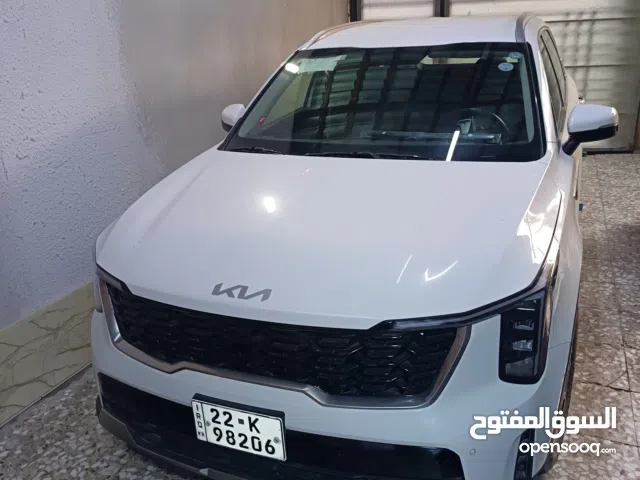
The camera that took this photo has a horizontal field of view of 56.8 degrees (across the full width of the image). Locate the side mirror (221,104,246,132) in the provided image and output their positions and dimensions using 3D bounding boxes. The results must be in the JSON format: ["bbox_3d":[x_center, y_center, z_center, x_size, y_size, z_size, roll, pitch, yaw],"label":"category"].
[{"bbox_3d":[-0.505,-0.689,3.497,0.240,0.220,0.170,5,23,22],"label":"side mirror"}]

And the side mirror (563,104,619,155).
[{"bbox_3d":[1.263,-0.531,2.766,0.240,0.220,0.170,5,23,22],"label":"side mirror"}]

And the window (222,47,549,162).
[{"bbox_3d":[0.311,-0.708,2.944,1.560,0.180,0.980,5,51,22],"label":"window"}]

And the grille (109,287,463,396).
[{"bbox_3d":[-0.219,0.314,1.885,1.270,0.250,0.190,5,23,22],"label":"grille"}]

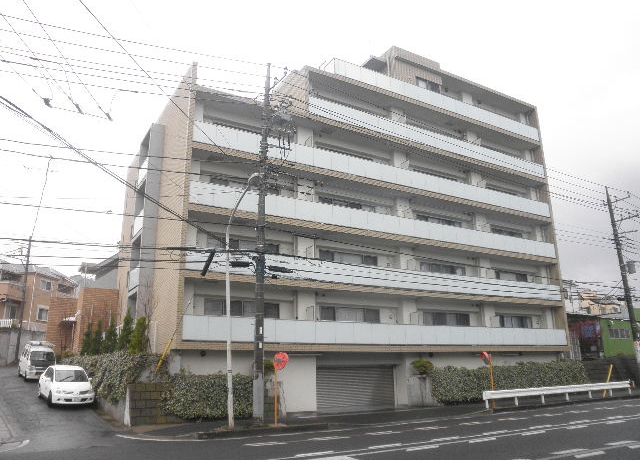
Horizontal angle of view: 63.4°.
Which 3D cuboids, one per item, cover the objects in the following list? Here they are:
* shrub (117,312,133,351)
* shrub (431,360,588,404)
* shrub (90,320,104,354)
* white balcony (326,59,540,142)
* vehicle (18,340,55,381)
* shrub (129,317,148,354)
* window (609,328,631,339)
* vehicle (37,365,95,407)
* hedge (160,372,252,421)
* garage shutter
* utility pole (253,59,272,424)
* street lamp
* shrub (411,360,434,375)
[{"bbox_3d":[-8.582,4.470,22.725,0.680,1.681,0.680,8,-18,-31],"label":"shrub"},{"bbox_3d":[11.230,8.597,29.539,12.950,1.920,1.100,8,-18,-31],"label":"shrub"},{"bbox_3d":[-11.570,5.642,26.920,0.700,1.900,0.700,8,-17,-30],"label":"shrub"},{"bbox_3d":[8.224,-8.022,34.269,18.148,1.108,1.200,8,-18,-31],"label":"white balcony"},{"bbox_3d":[-17.131,7.864,31.471,1.520,2.080,3.500,10,-12,-35],"label":"vehicle"},{"bbox_3d":[-7.648,4.487,21.814,0.800,1.800,0.800,8,-17,-30],"label":"shrub"},{"bbox_3d":[20.891,7.233,36.075,2.200,0.650,0.120,8,-17,-30],"label":"window"},{"bbox_3d":[-11.326,6.935,23.233,1.720,1.520,4.400,9,-11,-34],"label":"vehicle"},{"bbox_3d":[-4.147,6.468,20.132,3.550,1.680,1.100,8,-18,-31],"label":"hedge"},{"bbox_3d":[1.882,7.998,26.203,4.832,2.147,0.200,8,-18,-31],"label":"garage shutter"},{"bbox_3d":[-2.301,-0.171,21.457,0.420,15.310,0.420,9,-18,-30],"label":"utility pole"},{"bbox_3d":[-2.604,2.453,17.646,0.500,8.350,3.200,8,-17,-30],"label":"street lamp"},{"bbox_3d":[5.155,6.949,26.165,1.000,0.700,0.950,8,-17,-30],"label":"shrub"}]

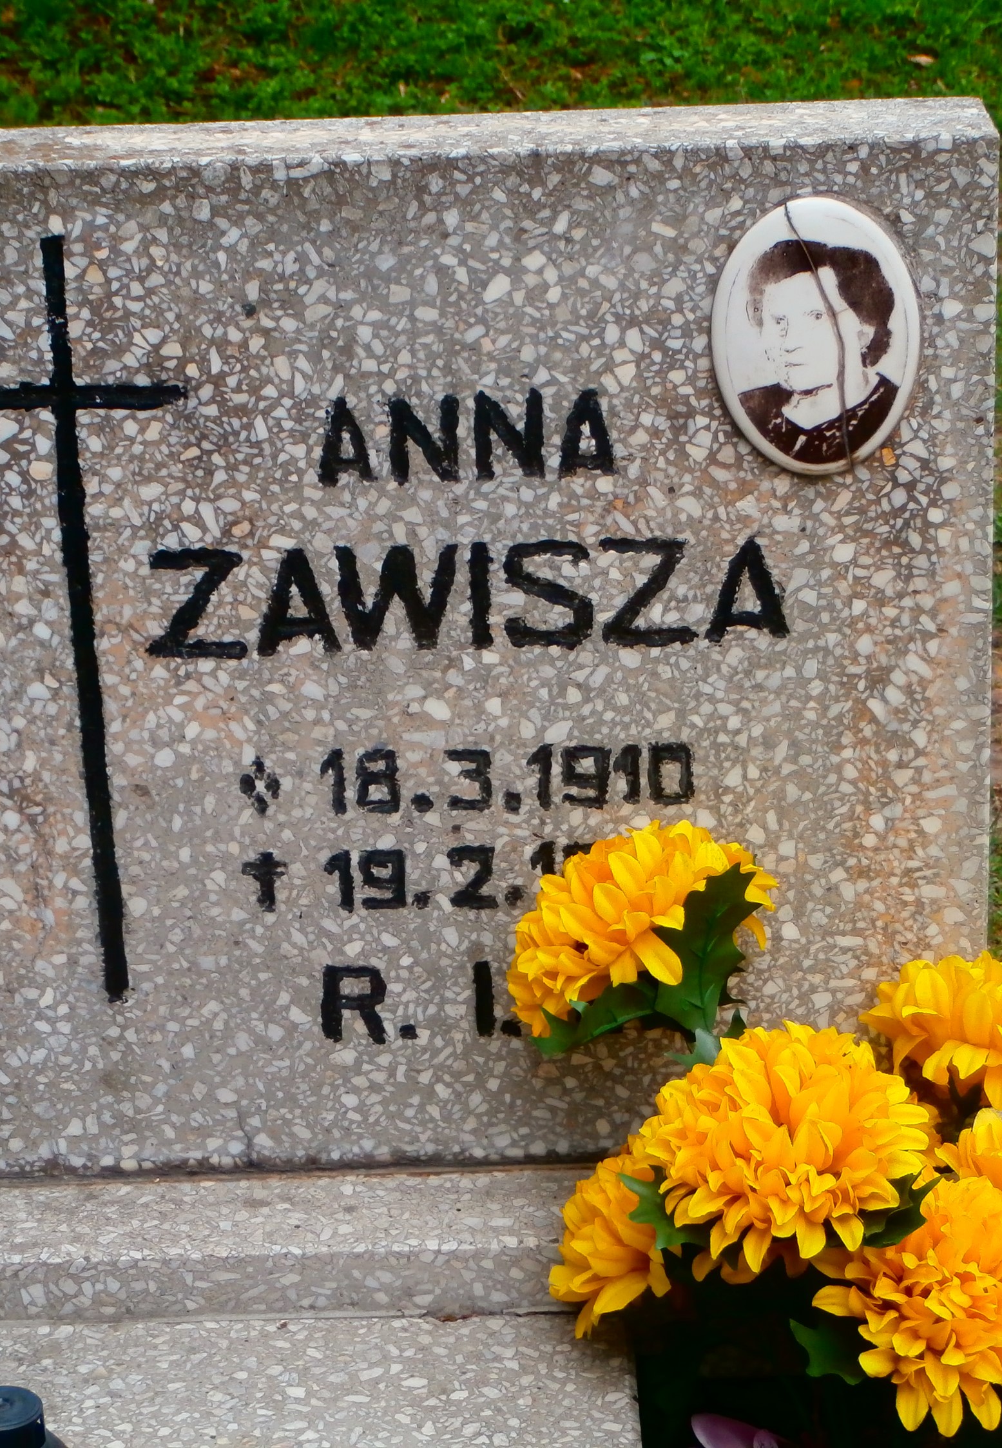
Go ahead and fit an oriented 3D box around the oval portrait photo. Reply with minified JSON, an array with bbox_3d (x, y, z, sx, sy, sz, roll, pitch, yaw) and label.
[{"bbox_3d":[0.159,-0.196,1.915,0.106,0.147,0.014,-2,23,1],"label":"oval portrait photo"}]

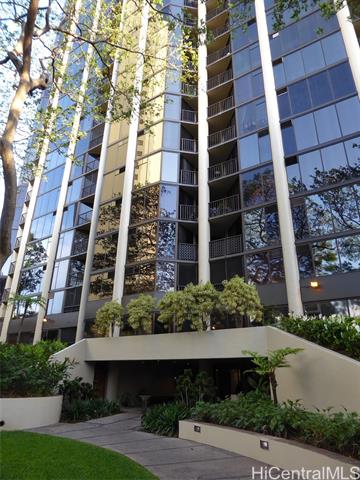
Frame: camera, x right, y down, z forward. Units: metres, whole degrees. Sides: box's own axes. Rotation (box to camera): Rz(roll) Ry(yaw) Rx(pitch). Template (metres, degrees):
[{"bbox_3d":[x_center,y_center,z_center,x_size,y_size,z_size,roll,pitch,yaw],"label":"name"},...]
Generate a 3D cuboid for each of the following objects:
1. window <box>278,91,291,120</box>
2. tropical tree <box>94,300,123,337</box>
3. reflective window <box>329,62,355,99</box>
[{"bbox_3d":[6.641,-8.655,22.329,0.850,2.114,0.120,-14,-27,32],"label":"window"},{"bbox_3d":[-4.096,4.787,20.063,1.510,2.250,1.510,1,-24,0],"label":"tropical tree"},{"bbox_3d":[9.445,-9.352,20.197,1.183,2.475,0.100,-14,-28,30],"label":"reflective window"}]

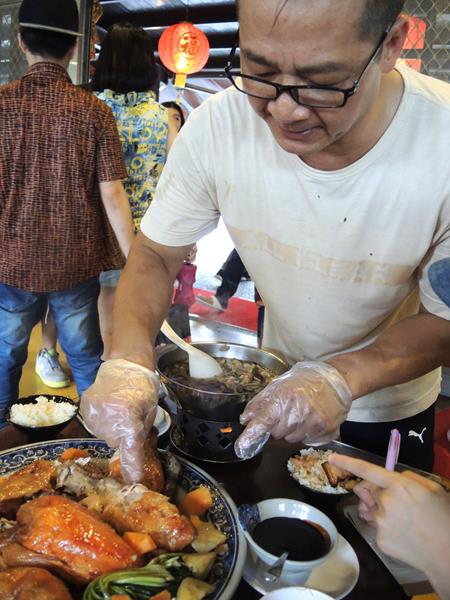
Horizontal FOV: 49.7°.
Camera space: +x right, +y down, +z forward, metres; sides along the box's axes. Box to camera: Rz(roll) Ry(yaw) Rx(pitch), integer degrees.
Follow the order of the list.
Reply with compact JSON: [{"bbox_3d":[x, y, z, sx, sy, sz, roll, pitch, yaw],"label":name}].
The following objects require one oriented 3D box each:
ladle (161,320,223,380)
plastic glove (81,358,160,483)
[{"bbox_3d":[-0.064,0.098,0.857,0.060,0.035,0.180,-5,45,-33],"label":"ladle"},{"bbox_3d":[-0.131,0.150,0.610,0.095,0.165,0.080,0,-28,-3],"label":"plastic glove"}]

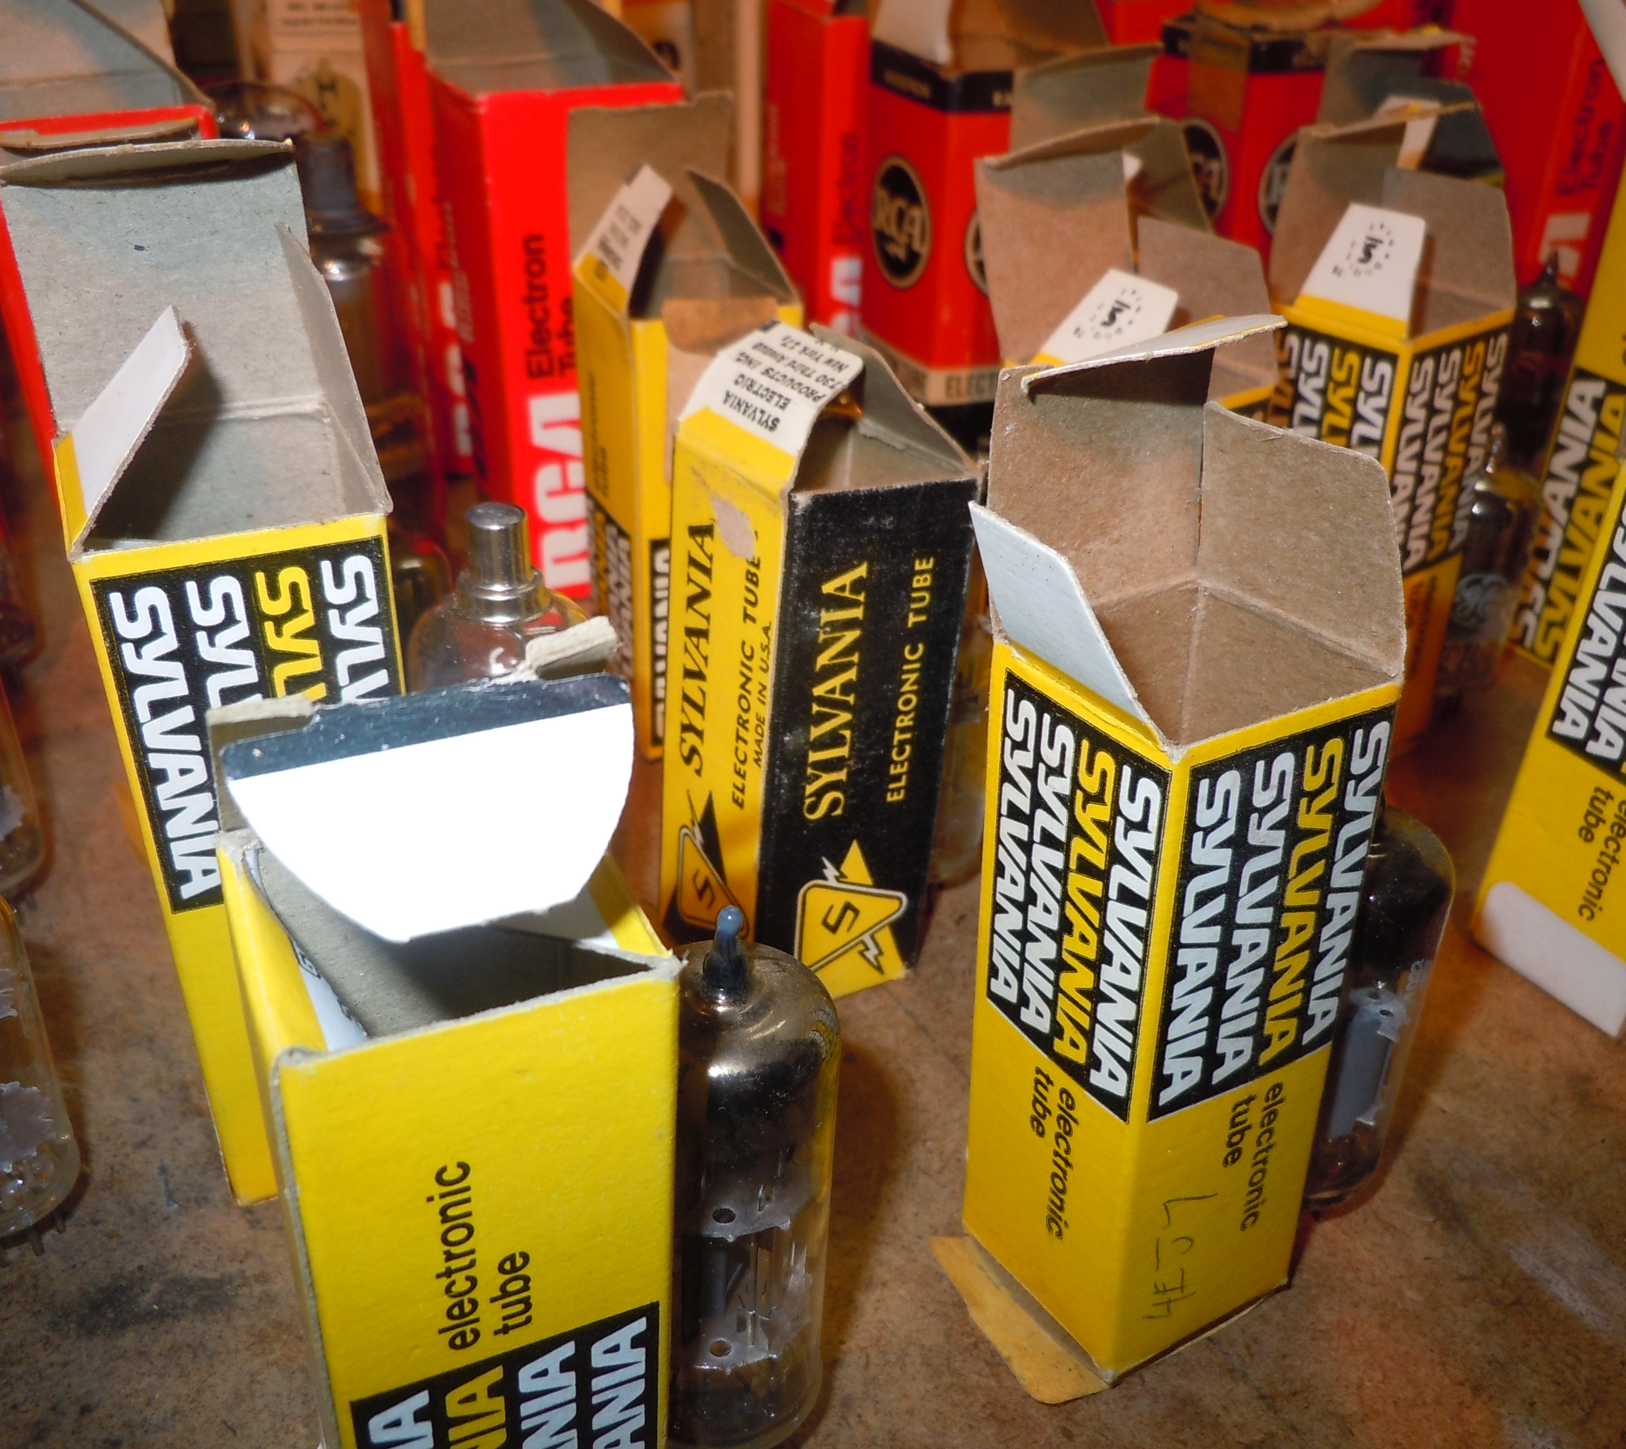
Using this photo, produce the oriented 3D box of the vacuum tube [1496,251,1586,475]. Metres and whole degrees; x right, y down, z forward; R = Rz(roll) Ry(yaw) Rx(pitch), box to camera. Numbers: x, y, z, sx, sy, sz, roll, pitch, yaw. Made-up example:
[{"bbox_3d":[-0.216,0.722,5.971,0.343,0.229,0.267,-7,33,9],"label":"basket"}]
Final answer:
[{"bbox_3d":[0.179,-0.091,0.397,0.019,0.055,0.019,16,33,20],"label":"vacuum tube"}]

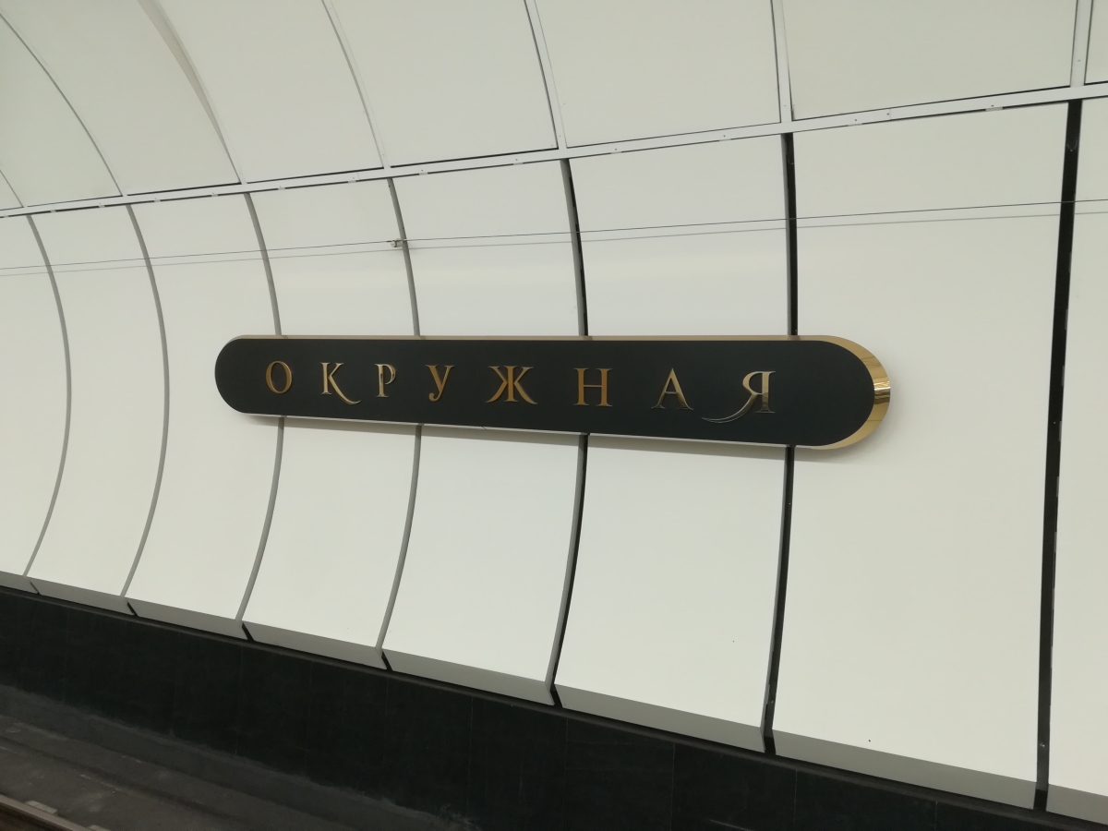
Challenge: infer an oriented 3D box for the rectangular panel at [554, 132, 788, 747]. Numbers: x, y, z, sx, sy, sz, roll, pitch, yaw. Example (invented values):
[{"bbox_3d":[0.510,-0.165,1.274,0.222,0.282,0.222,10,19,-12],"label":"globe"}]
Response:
[{"bbox_3d":[0.619,0.147,4.391,1.110,2.999,0.418,3,1,26],"label":"rectangular panel"}]

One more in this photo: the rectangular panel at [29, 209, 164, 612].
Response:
[{"bbox_3d":[-3.538,-0.034,6.444,1.110,2.999,0.418,3,1,26],"label":"rectangular panel"}]

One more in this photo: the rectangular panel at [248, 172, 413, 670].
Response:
[{"bbox_3d":[-1.459,0.056,5.417,1.110,2.999,0.418,3,1,26],"label":"rectangular panel"}]

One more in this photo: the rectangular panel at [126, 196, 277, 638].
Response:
[{"bbox_3d":[-2.499,0.011,5.931,1.110,2.999,0.418,3,1,26],"label":"rectangular panel"}]

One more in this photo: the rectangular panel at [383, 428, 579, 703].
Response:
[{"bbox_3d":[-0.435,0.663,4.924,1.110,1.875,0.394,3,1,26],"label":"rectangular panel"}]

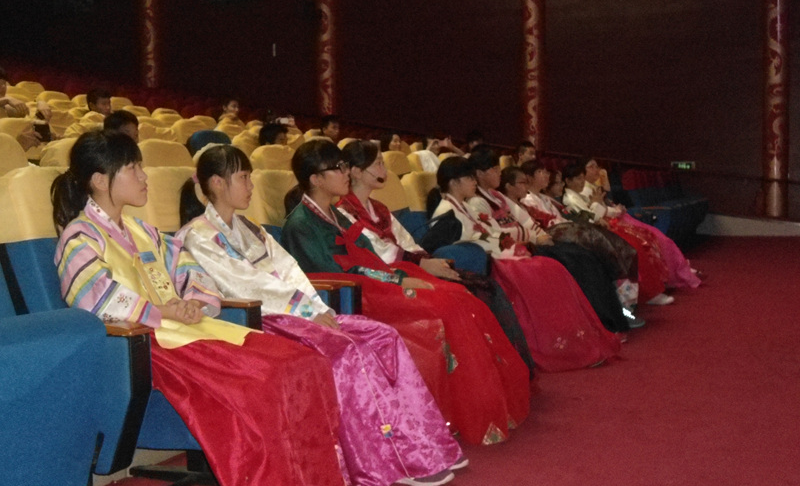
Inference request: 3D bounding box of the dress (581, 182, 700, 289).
[{"bbox_3d":[2.181,-0.058,9.279,0.940,0.990,0.580,0,4,17],"label":"dress"}]

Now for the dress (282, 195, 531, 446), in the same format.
[{"bbox_3d":[-0.026,0.272,4.237,0.930,0.920,0.580,2,4,24],"label":"dress"}]

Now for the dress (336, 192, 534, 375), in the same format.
[{"bbox_3d":[0.190,0.261,4.638,0.900,0.970,0.580,0,4,17],"label":"dress"}]

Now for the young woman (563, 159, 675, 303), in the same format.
[{"bbox_3d":[1.791,-0.084,8.485,0.920,1.170,0.520,0,4,17],"label":"young woman"}]

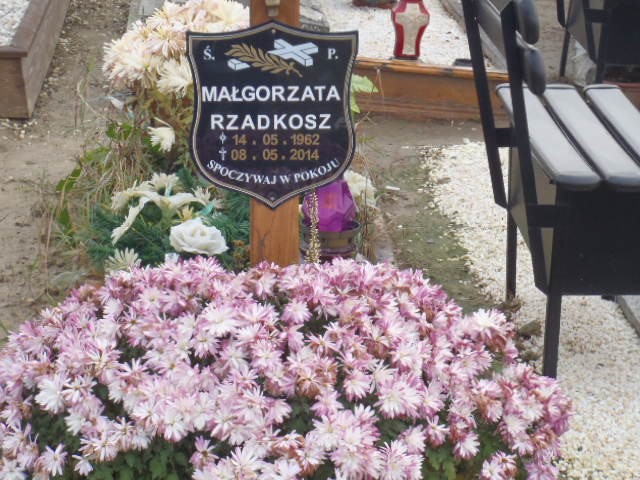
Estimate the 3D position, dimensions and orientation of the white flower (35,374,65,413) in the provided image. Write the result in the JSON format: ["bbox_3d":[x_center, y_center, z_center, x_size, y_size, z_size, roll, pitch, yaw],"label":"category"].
[{"bbox_3d":[-0.406,0.230,2.830,0.047,0.052,0.034,6,22,14],"label":"white flower"}]

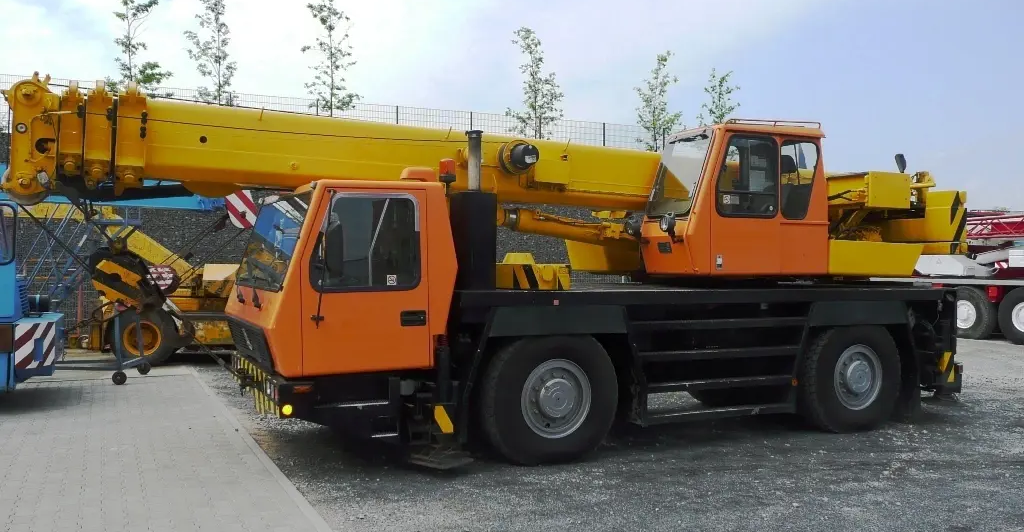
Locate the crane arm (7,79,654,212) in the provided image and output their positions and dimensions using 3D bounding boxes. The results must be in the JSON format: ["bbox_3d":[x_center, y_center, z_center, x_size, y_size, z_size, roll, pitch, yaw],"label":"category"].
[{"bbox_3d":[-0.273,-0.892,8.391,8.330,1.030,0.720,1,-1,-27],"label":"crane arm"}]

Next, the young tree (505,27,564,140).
[{"bbox_3d":[0.812,-6.020,29.907,2.166,5.256,2.166,0,0,2],"label":"young tree"}]

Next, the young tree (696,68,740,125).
[{"bbox_3d":[8.292,-5.629,33.259,1.927,4.603,1.927,0,0,14],"label":"young tree"}]

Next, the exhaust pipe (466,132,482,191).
[{"bbox_3d":[-0.332,-0.933,7.327,0.140,0.530,0.140,0,0,0],"label":"exhaust pipe"}]

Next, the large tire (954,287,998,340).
[{"bbox_3d":[11.770,1.208,21.278,0.370,1.340,1.340,0,0,-25],"label":"large tire"}]

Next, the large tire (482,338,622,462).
[{"bbox_3d":[0.330,1.170,7.524,1.280,1.250,0.360,1,0,-27],"label":"large tire"}]

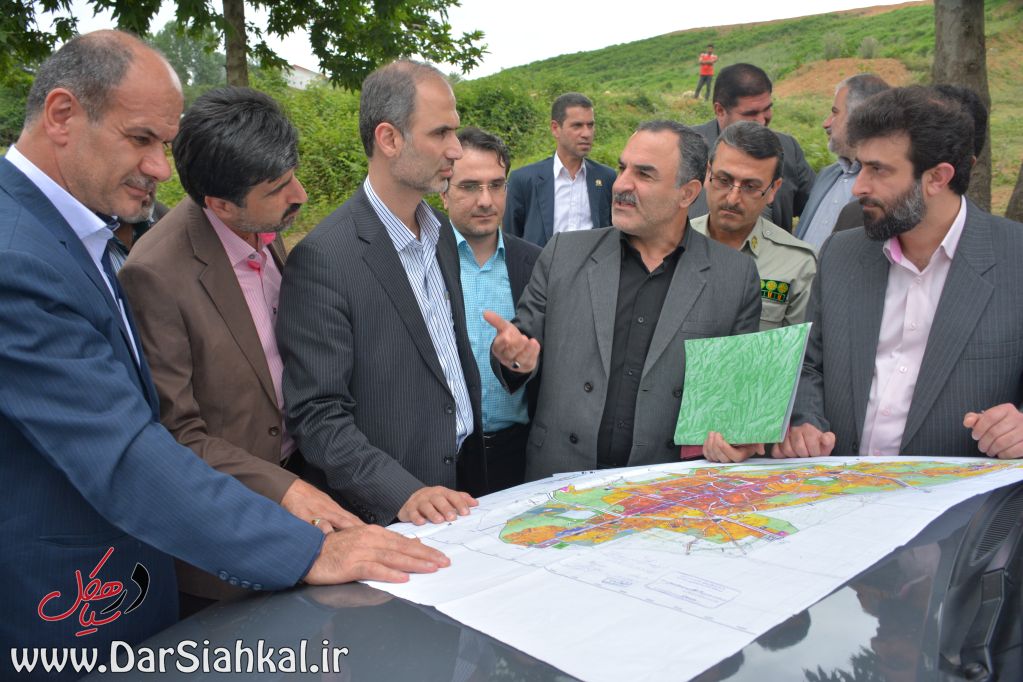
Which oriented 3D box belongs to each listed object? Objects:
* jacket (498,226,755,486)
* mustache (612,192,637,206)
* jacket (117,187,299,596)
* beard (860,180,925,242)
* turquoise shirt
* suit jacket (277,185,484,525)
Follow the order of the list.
[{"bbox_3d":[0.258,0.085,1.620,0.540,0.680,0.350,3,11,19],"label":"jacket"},{"bbox_3d":[0.222,-0.283,1.530,0.030,0.025,0.062,-6,12,-32],"label":"mustache"},{"bbox_3d":[-0.515,0.095,1.360,0.320,0.710,0.460,4,11,20],"label":"jacket"},{"bbox_3d":[0.653,-0.222,1.310,0.095,0.105,0.130,-3,11,-18],"label":"beard"},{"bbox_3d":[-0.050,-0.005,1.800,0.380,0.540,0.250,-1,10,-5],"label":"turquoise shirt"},{"bbox_3d":[-0.248,0.050,1.450,0.340,0.700,0.480,4,11,20],"label":"suit jacket"}]

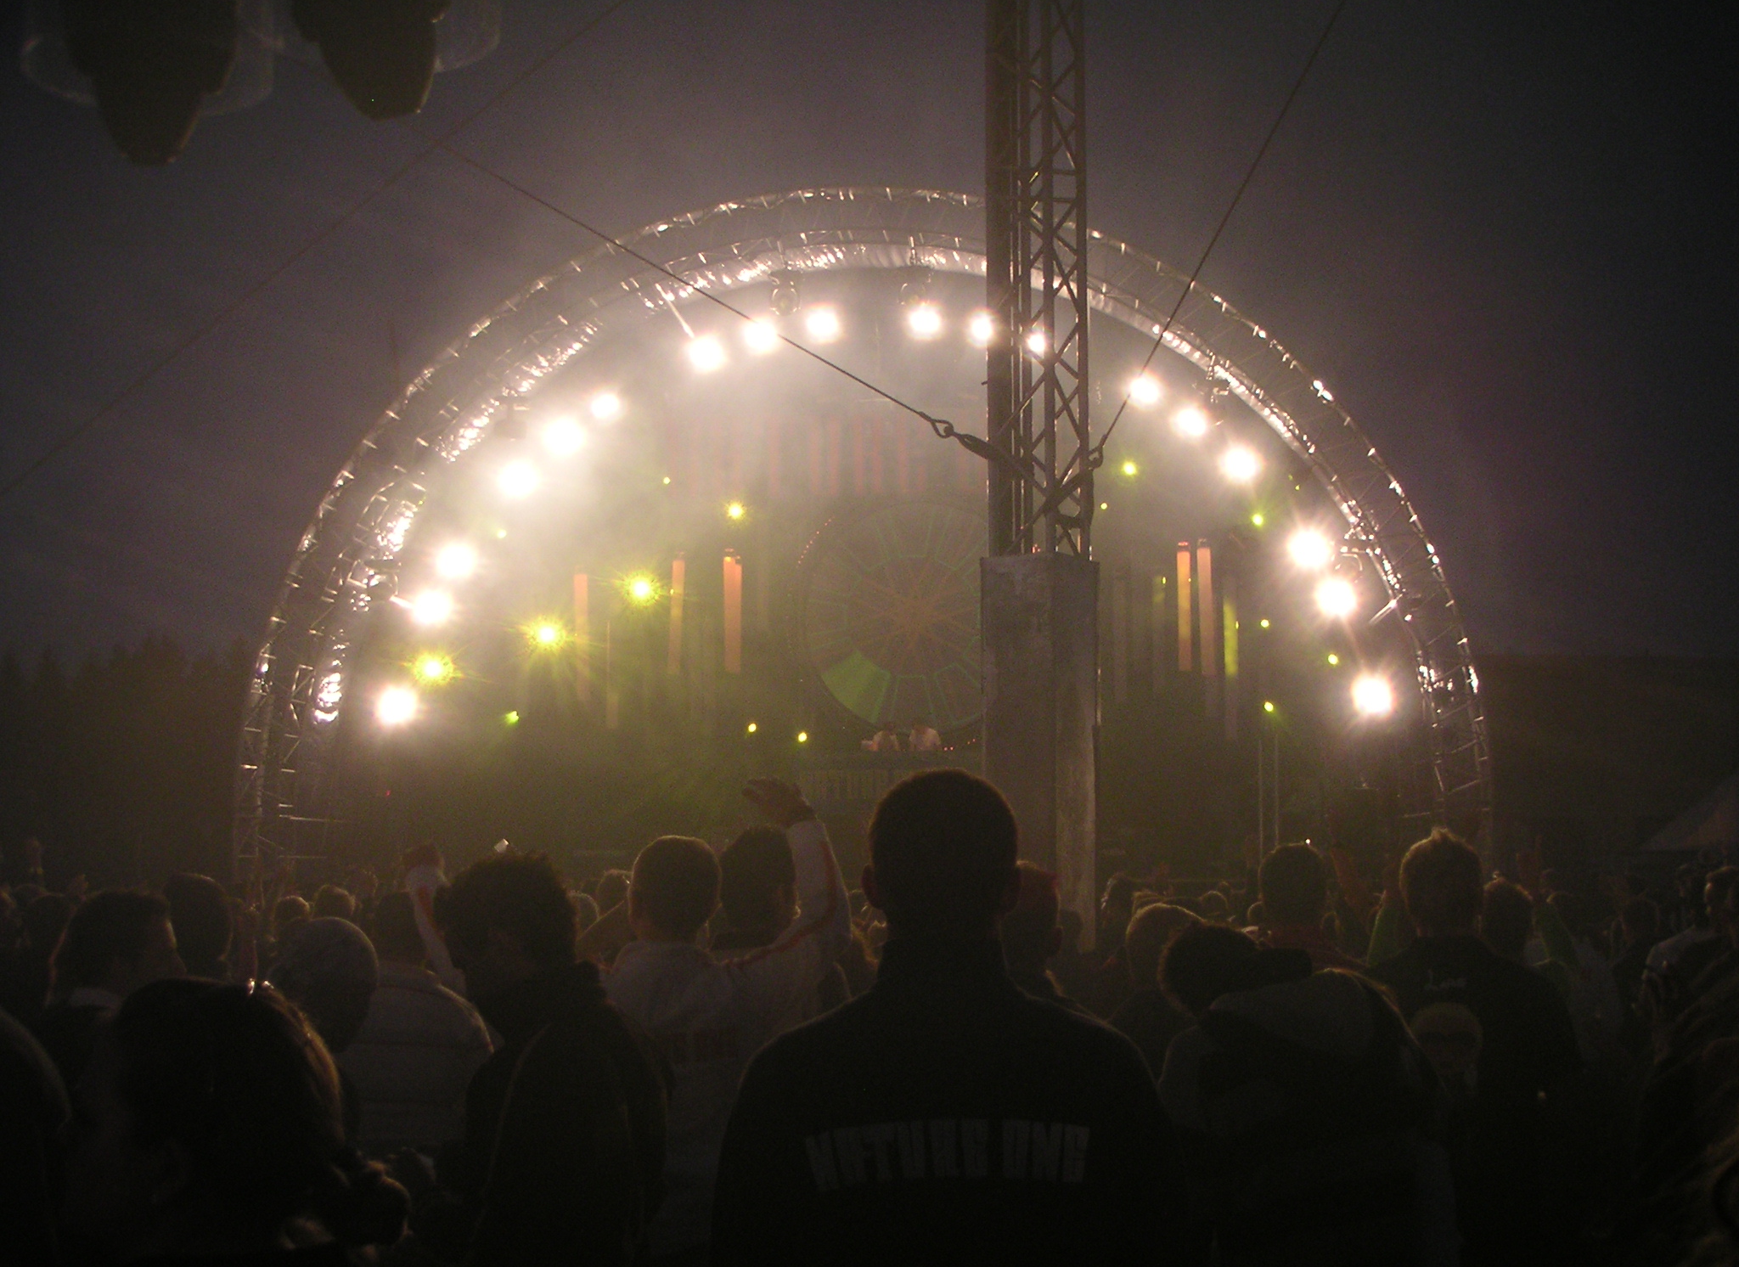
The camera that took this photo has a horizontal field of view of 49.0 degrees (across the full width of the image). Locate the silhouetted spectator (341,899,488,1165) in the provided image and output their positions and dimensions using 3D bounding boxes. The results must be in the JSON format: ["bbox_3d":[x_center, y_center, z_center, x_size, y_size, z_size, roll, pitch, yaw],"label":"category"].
[{"bbox_3d":[-1.430,1.660,5.760,0.580,1.740,0.380,-1,-7,5],"label":"silhouetted spectator"}]

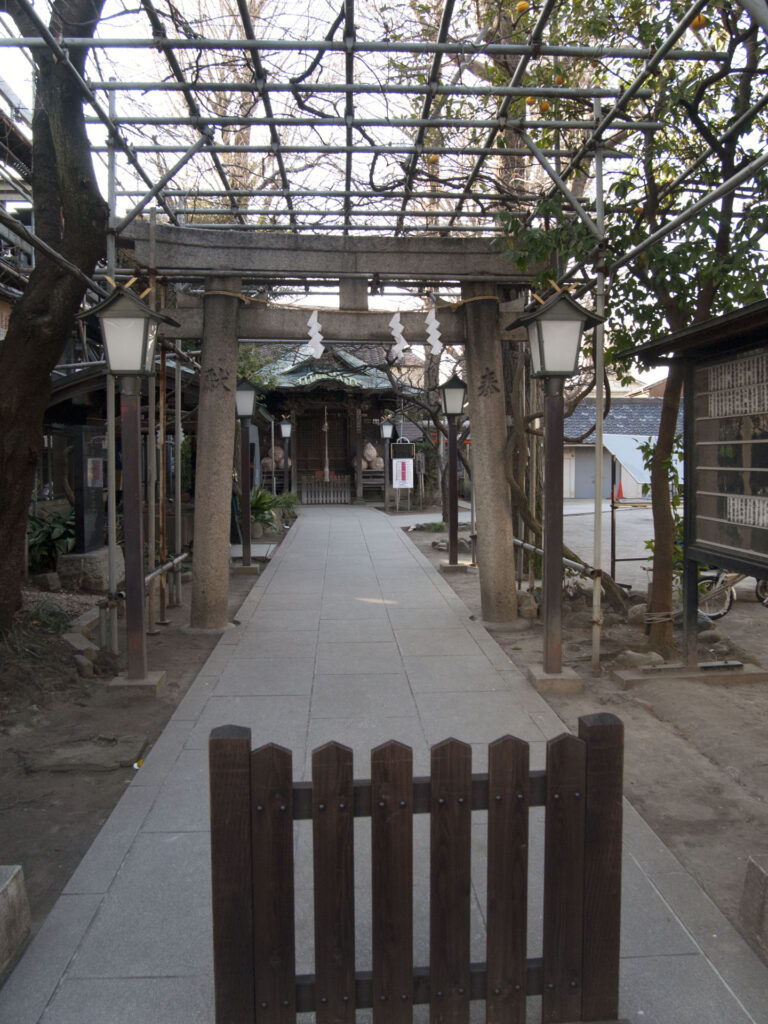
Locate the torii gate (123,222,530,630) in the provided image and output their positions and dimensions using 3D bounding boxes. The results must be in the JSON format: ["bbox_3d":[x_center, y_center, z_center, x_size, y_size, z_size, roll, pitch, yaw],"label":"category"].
[{"bbox_3d":[-0.298,-0.701,6.929,3.690,3.270,0.370,-1,4,-5],"label":"torii gate"}]

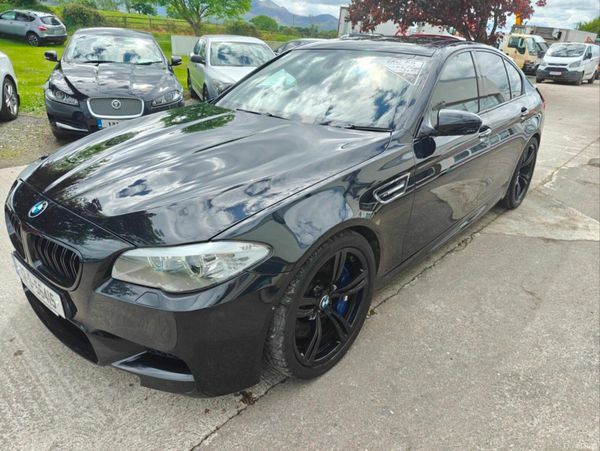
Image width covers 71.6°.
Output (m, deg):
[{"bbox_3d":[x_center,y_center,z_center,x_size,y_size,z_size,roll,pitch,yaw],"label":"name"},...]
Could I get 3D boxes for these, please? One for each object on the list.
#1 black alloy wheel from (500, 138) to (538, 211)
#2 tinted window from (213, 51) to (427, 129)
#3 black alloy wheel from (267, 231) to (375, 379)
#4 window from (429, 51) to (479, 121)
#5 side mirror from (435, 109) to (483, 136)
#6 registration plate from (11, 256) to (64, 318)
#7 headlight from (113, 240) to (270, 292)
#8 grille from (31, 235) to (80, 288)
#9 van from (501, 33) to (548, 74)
[{"bbox_3d":[2.011,-0.511,3.959,0.285,0.690,0.690,19,29,38],"label":"black alloy wheel"},{"bbox_3d":[0.122,-0.929,2.756,1.430,0.110,0.840,19,57,38],"label":"tinted window"},{"bbox_3d":[0.064,0.325,1.887,0.270,0.690,0.690,19,29,38],"label":"black alloy wheel"},{"bbox_3d":[0.908,-0.829,2.502,0.060,0.430,0.880,-13,7,46],"label":"window"},{"bbox_3d":[0.819,-0.535,2.180,0.235,0.150,0.150,19,29,38],"label":"side mirror"},{"bbox_3d":[-1.098,0.246,1.752,0.520,0.112,0.020,19,30,38],"label":"registration plate"},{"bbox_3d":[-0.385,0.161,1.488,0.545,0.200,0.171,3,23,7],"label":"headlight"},{"bbox_3d":[-0.919,0.130,1.593,0.310,0.170,0.060,13,18,28],"label":"grille"},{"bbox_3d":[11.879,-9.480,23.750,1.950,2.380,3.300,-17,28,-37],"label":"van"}]

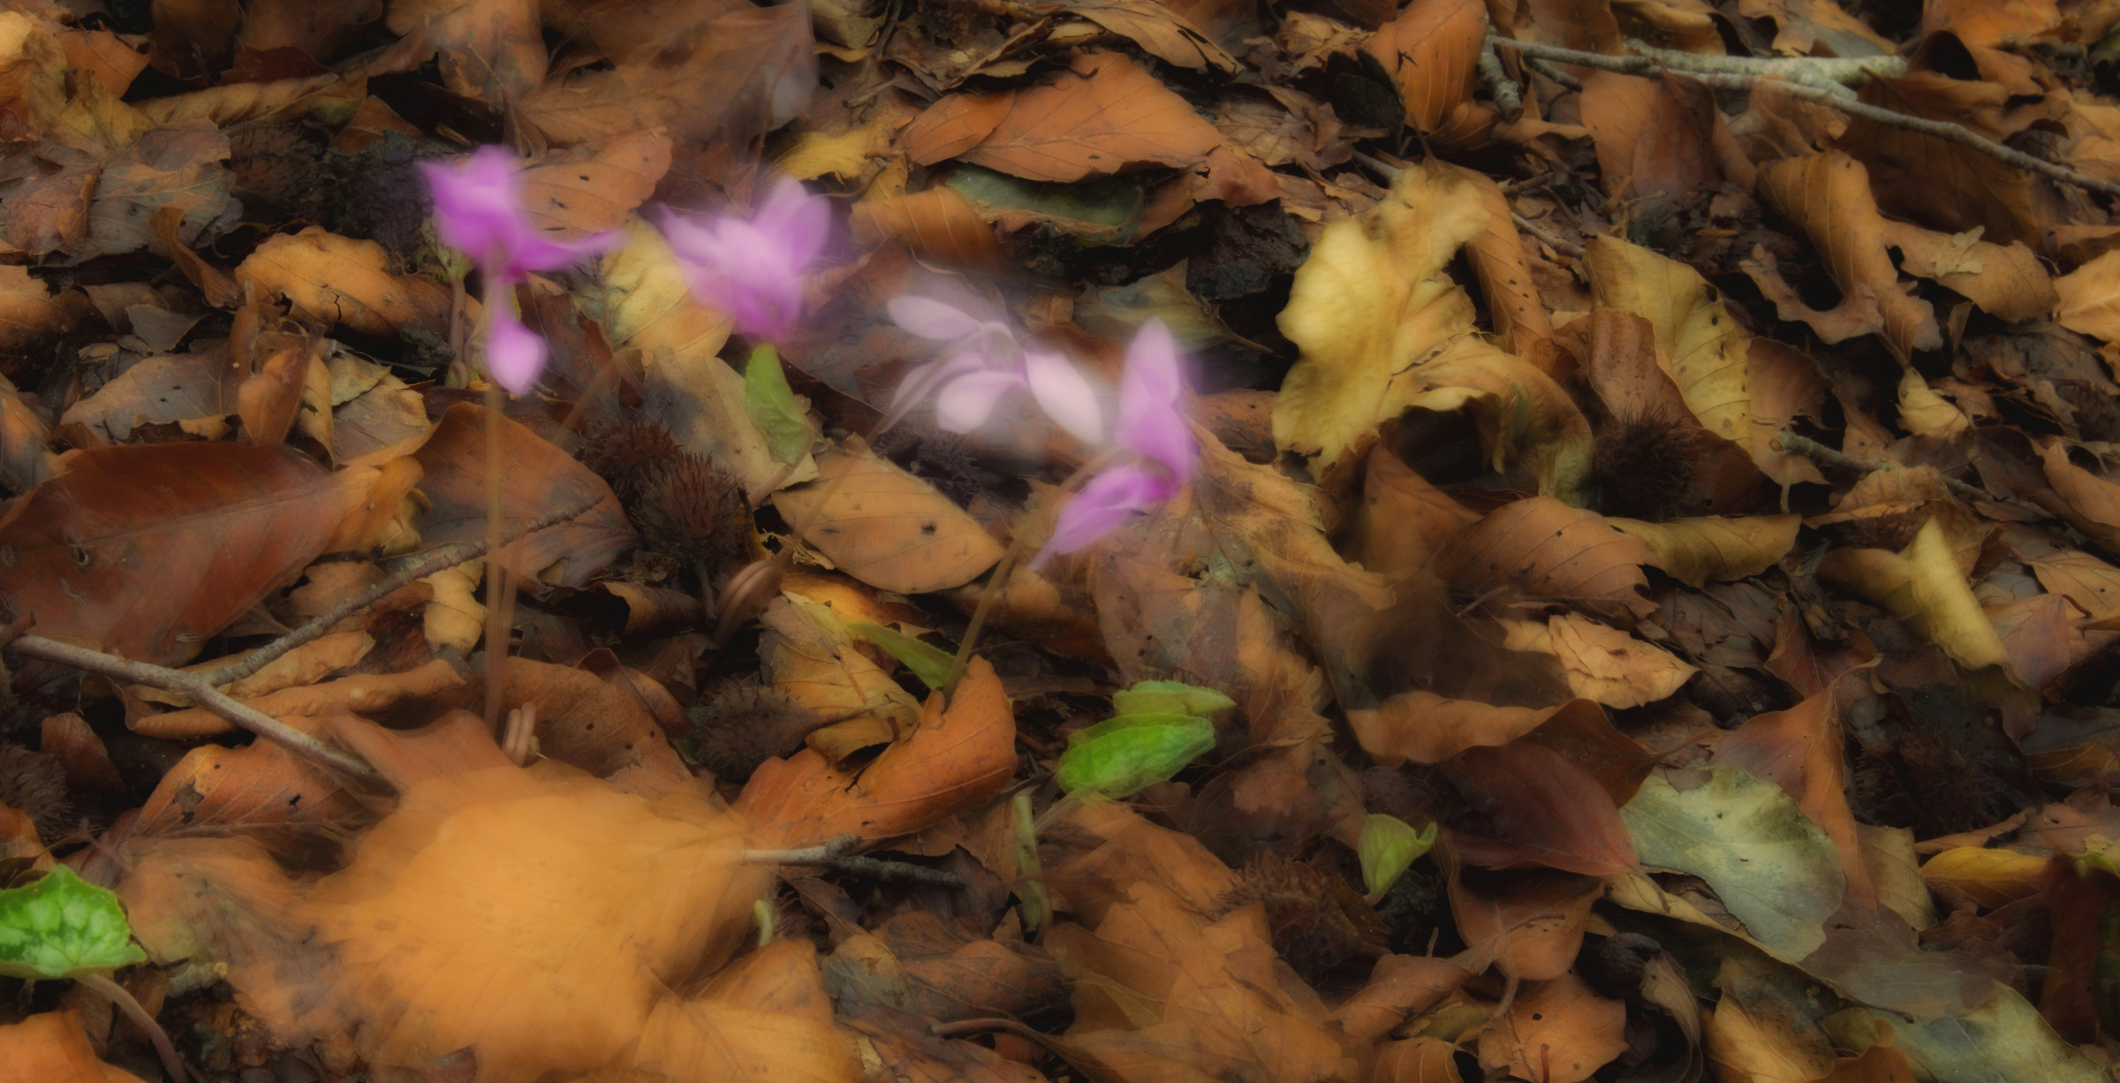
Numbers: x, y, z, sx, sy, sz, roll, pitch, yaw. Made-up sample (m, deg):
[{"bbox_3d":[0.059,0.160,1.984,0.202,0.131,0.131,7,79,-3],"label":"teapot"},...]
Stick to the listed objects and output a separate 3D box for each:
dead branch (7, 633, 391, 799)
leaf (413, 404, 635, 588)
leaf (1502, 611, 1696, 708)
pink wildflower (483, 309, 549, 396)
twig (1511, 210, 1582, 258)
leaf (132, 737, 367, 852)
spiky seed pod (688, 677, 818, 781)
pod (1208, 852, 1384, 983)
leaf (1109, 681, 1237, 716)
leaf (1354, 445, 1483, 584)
[{"bbox_3d":[-0.179,0.036,0.845,0.086,0.007,0.011,23,41,7],"label":"dead branch"},{"bbox_3d":[-0.111,-0.010,0.848,0.046,0.018,0.035,3,40,4],"label":"leaf"},{"bbox_3d":[0.116,0.025,0.876,0.041,0.007,0.021,11,48,6],"label":"leaf"},{"bbox_3d":[-0.102,-0.035,0.760,0.011,0.014,0.010,0,40,0],"label":"pink wildflower"},{"bbox_3d":[0.121,-0.076,1.009,0.024,0.003,0.003,30,49,31],"label":"twig"},{"bbox_3d":[-0.156,0.049,0.782,0.045,0.014,0.020,0,40,0],"label":"leaf"},{"bbox_3d":[-0.060,0.037,0.796,0.024,0.017,0.018,0,40,0],"label":"spiky seed pod"},{"bbox_3d":[0.048,0.075,0.816,0.034,0.021,0.025,2,40,2],"label":"pod"},{"bbox_3d":[0.023,0.031,0.808,0.025,0.006,0.009,0,40,0],"label":"leaf"},{"bbox_3d":[0.080,-0.006,0.905,0.027,0.012,0.030,0,82,0],"label":"leaf"}]

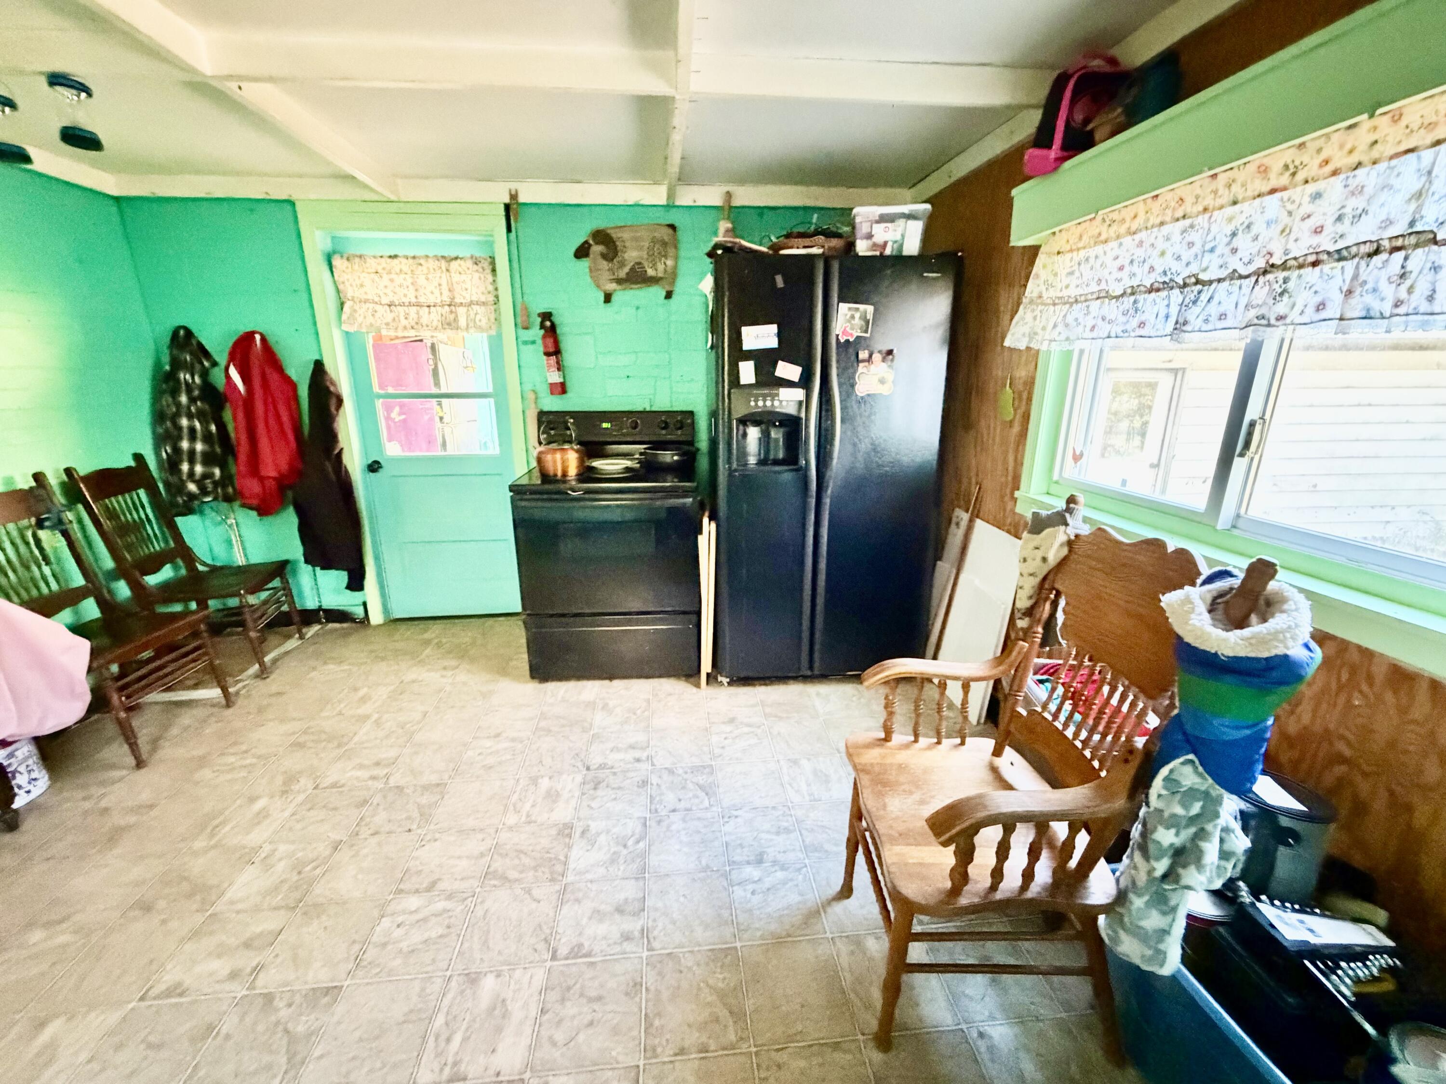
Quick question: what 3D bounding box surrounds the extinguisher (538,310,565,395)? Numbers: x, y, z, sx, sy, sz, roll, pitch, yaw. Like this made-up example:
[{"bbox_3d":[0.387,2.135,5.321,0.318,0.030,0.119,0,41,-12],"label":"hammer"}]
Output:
[{"bbox_3d":[-0.843,-0.925,2.871,0.110,0.390,0.110,-1,16,-4],"label":"extinguisher"}]

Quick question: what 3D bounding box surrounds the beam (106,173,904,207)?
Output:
[{"bbox_3d":[-0.918,-1.619,2.718,3.580,0.095,0.050,-1,16,-4],"label":"beam"}]

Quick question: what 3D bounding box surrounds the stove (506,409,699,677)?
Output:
[{"bbox_3d":[-0.509,-0.023,2.811,0.766,1.170,0.680,-1,16,-3],"label":"stove"}]

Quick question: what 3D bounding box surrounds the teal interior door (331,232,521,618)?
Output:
[{"bbox_3d":[-1.488,-0.517,3.090,0.770,1.970,0.055,-1,16,-3],"label":"teal interior door"}]

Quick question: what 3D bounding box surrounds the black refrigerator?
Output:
[{"bbox_3d":[0.423,-0.326,2.766,0.920,1.770,0.760,-1,16,-2],"label":"black refrigerator"}]

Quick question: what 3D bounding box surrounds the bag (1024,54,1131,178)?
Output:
[{"bbox_3d":[0.989,-1.178,1.645,0.160,0.240,0.250,-2,16,-6],"label":"bag"}]

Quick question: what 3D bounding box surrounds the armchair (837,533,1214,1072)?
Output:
[{"bbox_3d":[0.583,0.490,1.258,0.590,1.050,0.570,0,16,0],"label":"armchair"}]

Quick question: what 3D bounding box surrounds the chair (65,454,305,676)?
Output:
[{"bbox_3d":[-2.400,0.101,2.718,0.510,1.000,0.450,-5,17,-16],"label":"chair"}]

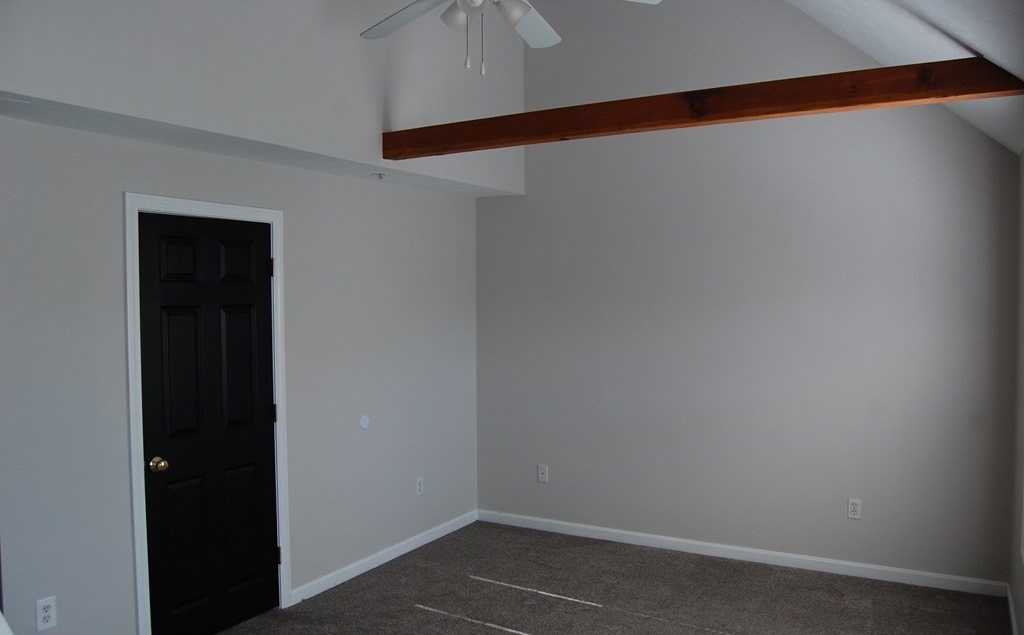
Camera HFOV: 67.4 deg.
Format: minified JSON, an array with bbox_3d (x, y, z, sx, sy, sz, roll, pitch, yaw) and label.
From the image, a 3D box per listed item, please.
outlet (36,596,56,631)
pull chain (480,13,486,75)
[{"bbox_3d":[-1.758,1.120,2.900,0.008,0.116,0.073,0,2,30],"label":"outlet"},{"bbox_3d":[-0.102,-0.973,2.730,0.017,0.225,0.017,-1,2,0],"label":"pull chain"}]

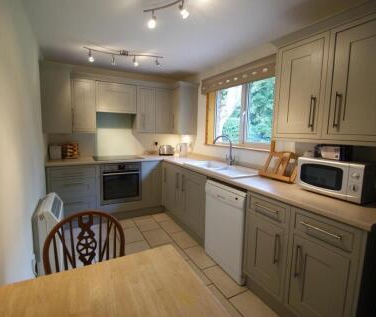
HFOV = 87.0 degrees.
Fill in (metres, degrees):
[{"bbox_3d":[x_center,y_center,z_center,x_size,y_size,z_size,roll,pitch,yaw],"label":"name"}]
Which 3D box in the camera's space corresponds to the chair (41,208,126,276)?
[{"bbox_3d":[-0.459,0.772,0.963,0.430,0.910,0.520,-4,9,-30],"label":"chair"}]

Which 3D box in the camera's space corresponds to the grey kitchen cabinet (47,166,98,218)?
[{"bbox_3d":[-1.610,0.453,2.829,0.570,0.760,0.580,-4,9,-30],"label":"grey kitchen cabinet"}]

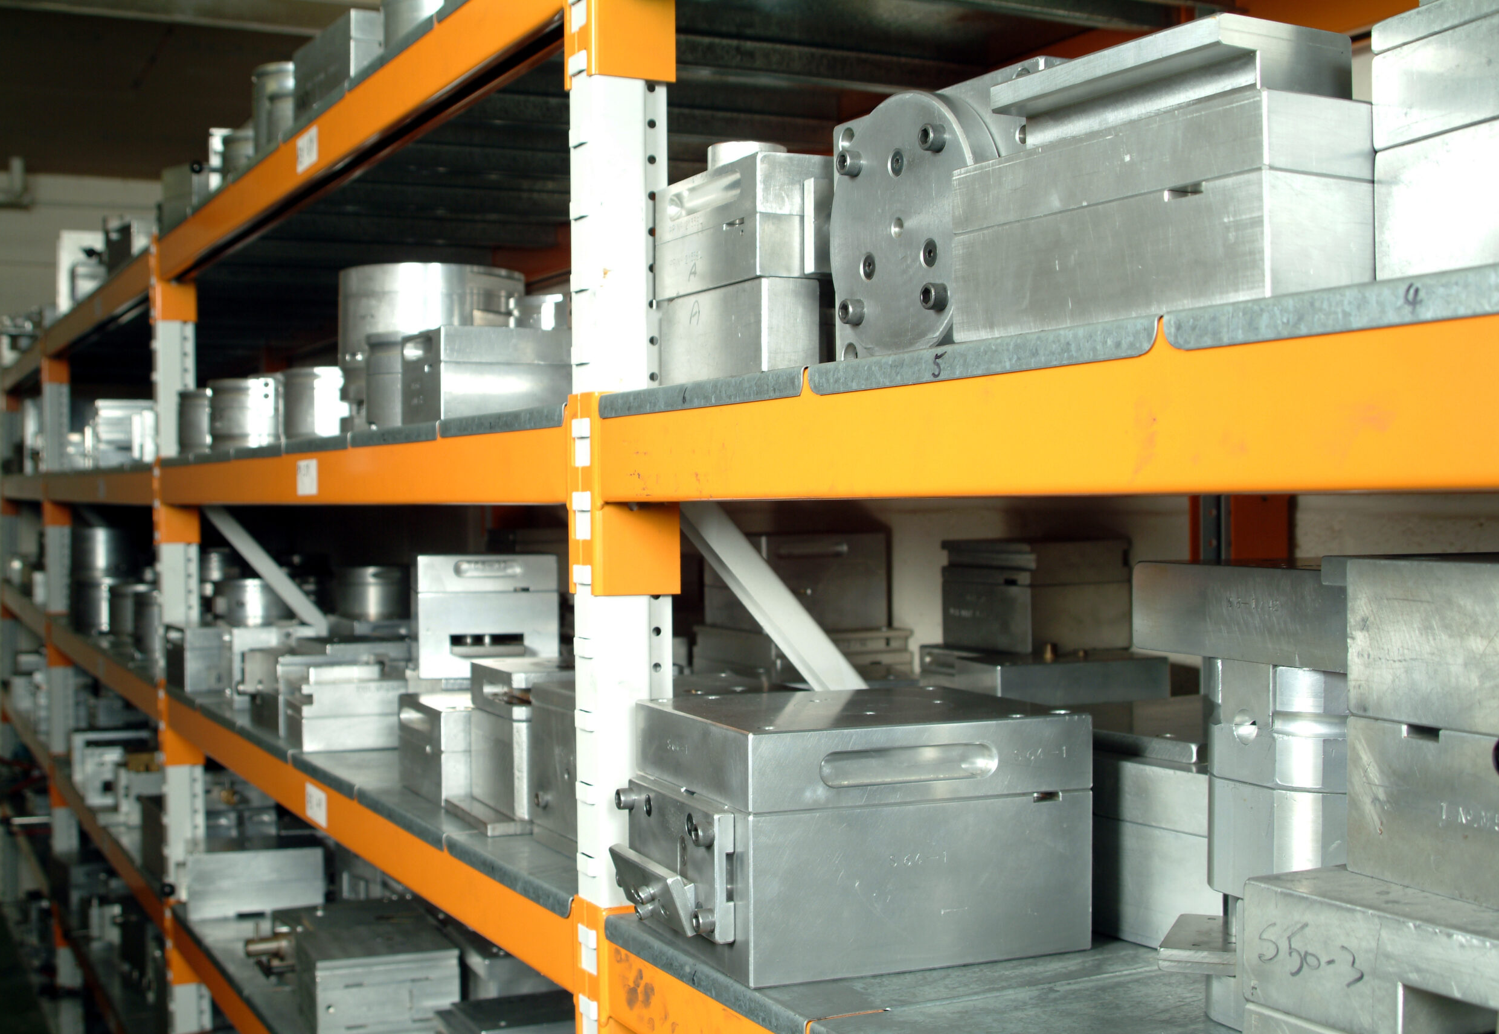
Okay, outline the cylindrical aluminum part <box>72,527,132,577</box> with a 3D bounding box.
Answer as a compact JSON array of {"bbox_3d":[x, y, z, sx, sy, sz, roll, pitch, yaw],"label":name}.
[{"bbox_3d":[-1.461,0.080,4.081,0.126,0.108,0.126,-1,1,-27],"label":"cylindrical aluminum part"}]

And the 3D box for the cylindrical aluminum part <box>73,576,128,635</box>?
[{"bbox_3d":[-1.407,0.193,3.927,0.113,0.118,0.113,-1,1,-27],"label":"cylindrical aluminum part"}]

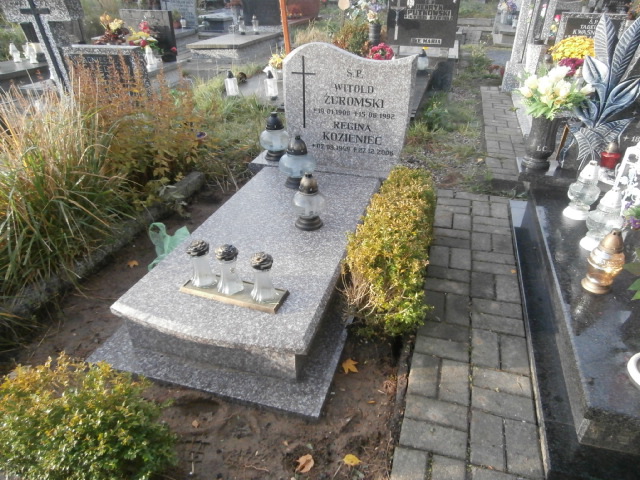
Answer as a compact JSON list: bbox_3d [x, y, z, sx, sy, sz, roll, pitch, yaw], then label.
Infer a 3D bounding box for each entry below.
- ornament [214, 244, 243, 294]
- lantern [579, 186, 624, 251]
[{"bbox_3d":[-0.334,0.104,1.599,0.097,0.180,0.097,0,31,0],"label":"ornament"},{"bbox_3d":[1.227,-0.098,1.904,0.150,0.270,0.150,8,32,15],"label":"lantern"}]

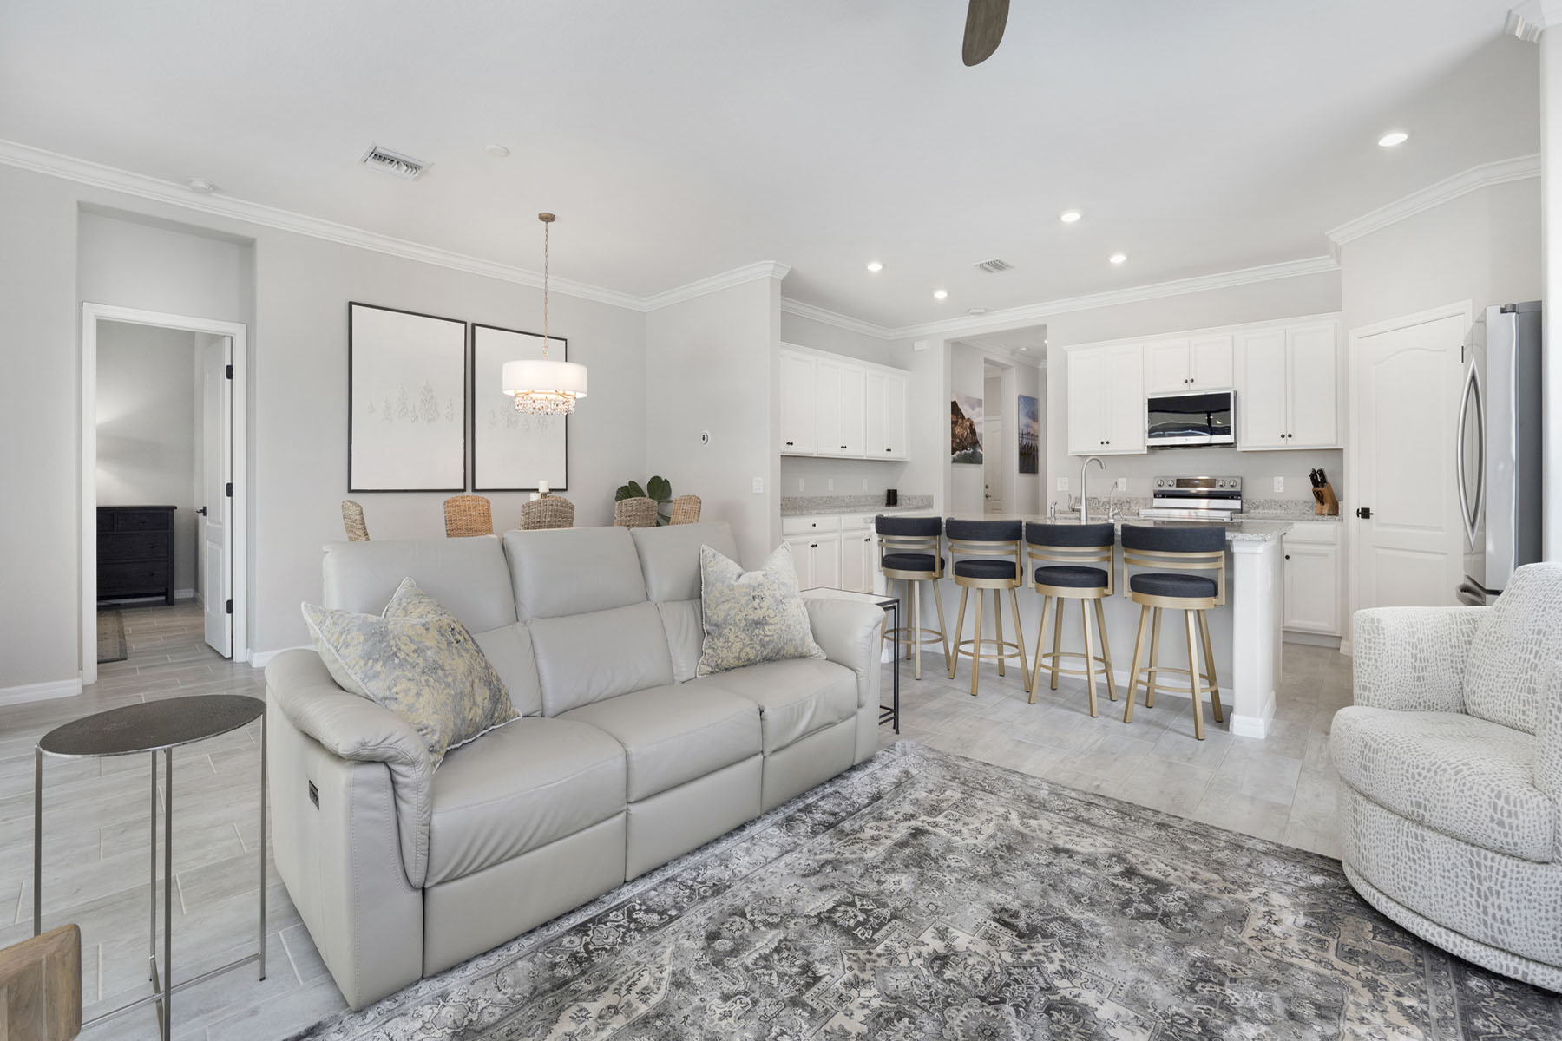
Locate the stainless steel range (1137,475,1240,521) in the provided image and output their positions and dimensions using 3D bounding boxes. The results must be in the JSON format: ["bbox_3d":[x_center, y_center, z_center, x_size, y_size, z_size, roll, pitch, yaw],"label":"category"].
[{"bbox_3d":[3.517,0.285,5.588,0.710,1.200,0.700,2,3,42],"label":"stainless steel range"}]

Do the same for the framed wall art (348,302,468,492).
[{"bbox_3d":[-2.927,-0.934,5.150,0.040,1.390,0.880,2,3,42],"label":"framed wall art"}]

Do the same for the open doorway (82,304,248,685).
[{"bbox_3d":[-3.999,-0.177,4.262,0.130,2.270,0.800,2,3,42],"label":"open doorway"}]

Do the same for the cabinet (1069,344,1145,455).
[{"bbox_3d":[3.123,-1.138,6.179,0.690,1.020,0.340,2,3,42],"label":"cabinet"}]

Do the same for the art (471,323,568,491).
[{"bbox_3d":[-2.330,-0.982,5.872,0.039,1.460,0.895,2,3,36],"label":"art"}]

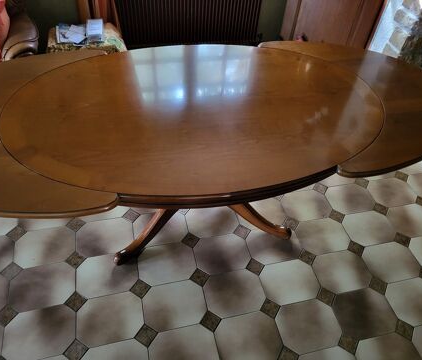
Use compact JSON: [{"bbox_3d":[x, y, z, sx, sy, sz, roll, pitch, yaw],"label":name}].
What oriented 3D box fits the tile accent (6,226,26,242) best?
[{"bbox_3d":[-1.044,0.288,1.939,0.073,0.010,0.073,26,50,18],"label":"tile accent"}]

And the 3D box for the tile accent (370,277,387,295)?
[{"bbox_3d":[0.856,0.542,1.849,0.070,0.010,0.070,26,50,18],"label":"tile accent"}]

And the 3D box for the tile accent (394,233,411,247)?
[{"bbox_3d":[1.063,0.336,1.998,0.070,0.010,0.070,26,50,18],"label":"tile accent"}]

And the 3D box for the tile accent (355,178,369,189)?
[{"bbox_3d":[1.002,0.020,2.389,0.073,0.010,0.073,26,50,18],"label":"tile accent"}]

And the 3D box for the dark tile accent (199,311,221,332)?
[{"bbox_3d":[-0.002,0.665,1.690,0.073,0.010,0.073,26,50,18],"label":"dark tile accent"}]

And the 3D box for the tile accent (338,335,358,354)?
[{"bbox_3d":[0.626,0.740,1.640,0.070,0.010,0.070,26,50,18],"label":"tile accent"}]

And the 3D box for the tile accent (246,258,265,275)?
[{"bbox_3d":[0.229,0.452,1.875,0.070,0.010,0.070,26,50,18],"label":"tile accent"}]

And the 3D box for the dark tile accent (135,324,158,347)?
[{"bbox_3d":[-0.288,0.691,1.600,0.070,0.010,0.070,26,50,18],"label":"dark tile accent"}]

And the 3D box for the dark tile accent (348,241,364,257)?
[{"bbox_3d":[0.802,0.379,1.998,0.070,0.010,0.070,26,50,18],"label":"dark tile accent"}]

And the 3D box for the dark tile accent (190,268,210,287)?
[{"bbox_3d":[-0.054,0.500,1.839,0.073,0.010,0.073,26,50,18],"label":"dark tile accent"}]

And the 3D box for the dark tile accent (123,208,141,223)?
[{"bbox_3d":[-0.457,0.208,2.071,0.073,0.010,0.073,26,50,18],"label":"dark tile accent"}]

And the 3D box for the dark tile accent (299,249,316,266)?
[{"bbox_3d":[0.515,0.415,1.937,0.070,0.010,0.070,26,50,18],"label":"dark tile accent"}]

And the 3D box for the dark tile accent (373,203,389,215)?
[{"bbox_3d":[1.010,0.177,2.140,0.070,0.010,0.070,26,50,18],"label":"dark tile accent"}]

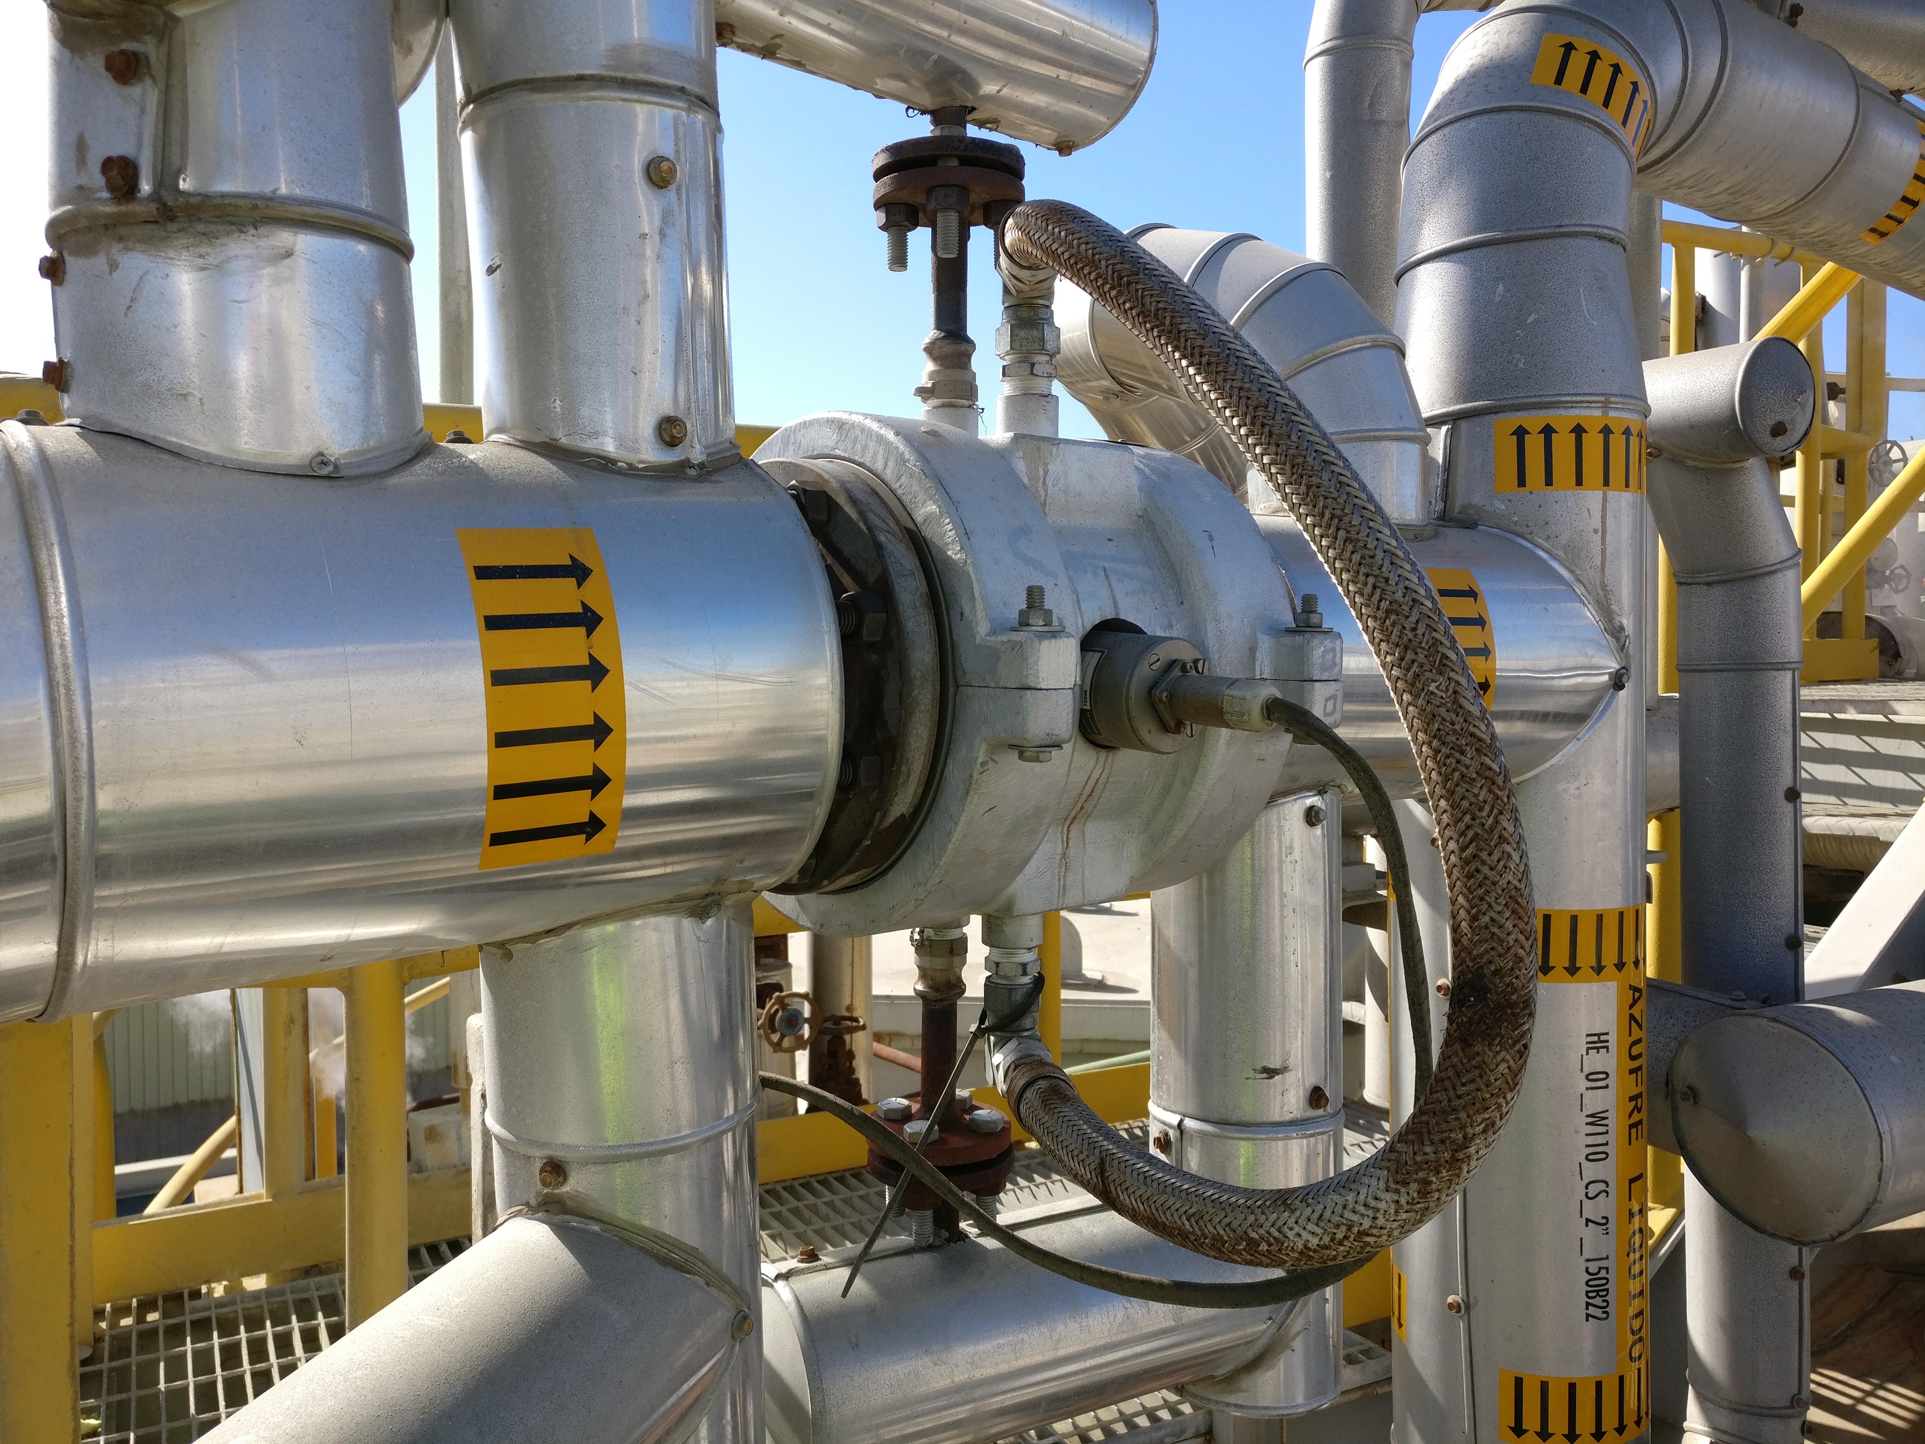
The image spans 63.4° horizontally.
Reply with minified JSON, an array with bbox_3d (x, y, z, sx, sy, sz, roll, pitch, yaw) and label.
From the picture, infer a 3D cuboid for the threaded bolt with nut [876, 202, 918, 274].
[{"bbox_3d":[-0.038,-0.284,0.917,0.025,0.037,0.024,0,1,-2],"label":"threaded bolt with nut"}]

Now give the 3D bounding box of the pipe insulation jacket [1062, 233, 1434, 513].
[{"bbox_3d":[0.218,-0.277,1.203,0.135,0.260,0.300,-3,3,-41],"label":"pipe insulation jacket"}]

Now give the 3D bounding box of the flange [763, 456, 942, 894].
[{"bbox_3d":[-0.097,-0.023,0.821,0.030,0.229,0.229,-3,3,-41],"label":"flange"}]

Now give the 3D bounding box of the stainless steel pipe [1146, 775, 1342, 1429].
[{"bbox_3d":[0.197,0.250,1.072,0.131,0.430,0.131,-1,2,0],"label":"stainless steel pipe"}]

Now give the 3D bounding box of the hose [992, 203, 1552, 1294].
[{"bbox_3d":[0.133,-0.016,0.790,0.055,0.570,0.365,-2,3,-33],"label":"hose"}]

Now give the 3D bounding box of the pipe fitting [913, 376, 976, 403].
[{"bbox_3d":[-0.009,-0.190,0.888,0.036,0.015,0.033,-1,2,0],"label":"pipe fitting"}]

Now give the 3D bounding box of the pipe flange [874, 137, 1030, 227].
[{"bbox_3d":[-0.008,-0.310,0.898,0.088,0.030,0.088,-1,2,0],"label":"pipe flange"}]

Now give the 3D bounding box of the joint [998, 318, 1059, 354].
[{"bbox_3d":[0.039,-0.228,0.920,0.038,0.020,0.034,0,2,3],"label":"joint"}]

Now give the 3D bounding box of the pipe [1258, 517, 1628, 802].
[{"bbox_3d":[0.297,-0.049,1.155,0.400,0.205,0.205,-2,3,-40],"label":"pipe"}]

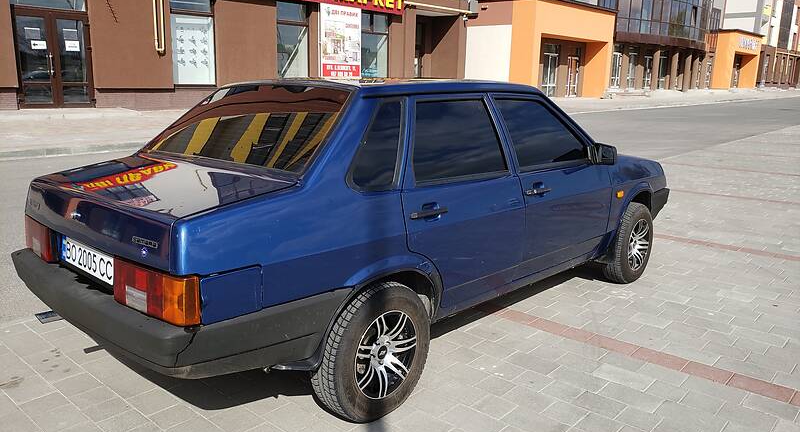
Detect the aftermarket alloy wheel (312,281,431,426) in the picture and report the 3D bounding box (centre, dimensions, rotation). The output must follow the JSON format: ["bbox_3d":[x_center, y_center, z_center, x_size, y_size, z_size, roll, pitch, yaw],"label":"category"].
[{"bbox_3d":[-0.110,0.535,2.442,0.185,0.574,0.574,10,15,42],"label":"aftermarket alloy wheel"}]

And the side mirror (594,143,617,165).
[{"bbox_3d":[1.127,-0.348,3.354,0.090,0.116,0.160,-8,14,-36],"label":"side mirror"}]

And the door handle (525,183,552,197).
[{"bbox_3d":[0.691,-0.126,2.991,0.042,0.036,0.226,10,15,42],"label":"door handle"}]

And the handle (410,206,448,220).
[{"bbox_3d":[0.120,-0.008,2.393,0.042,0.036,0.226,10,15,42],"label":"handle"}]

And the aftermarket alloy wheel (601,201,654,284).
[{"bbox_3d":[1.584,0.181,4.191,0.185,0.574,0.574,10,15,42],"label":"aftermarket alloy wheel"}]

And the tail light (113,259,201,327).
[{"bbox_3d":[-0.769,0.231,1.893,0.415,0.155,0.100,10,15,42],"label":"tail light"}]

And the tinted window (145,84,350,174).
[{"bbox_3d":[-0.695,-0.417,2.645,1.260,0.065,0.475,10,55,42],"label":"tinted window"}]

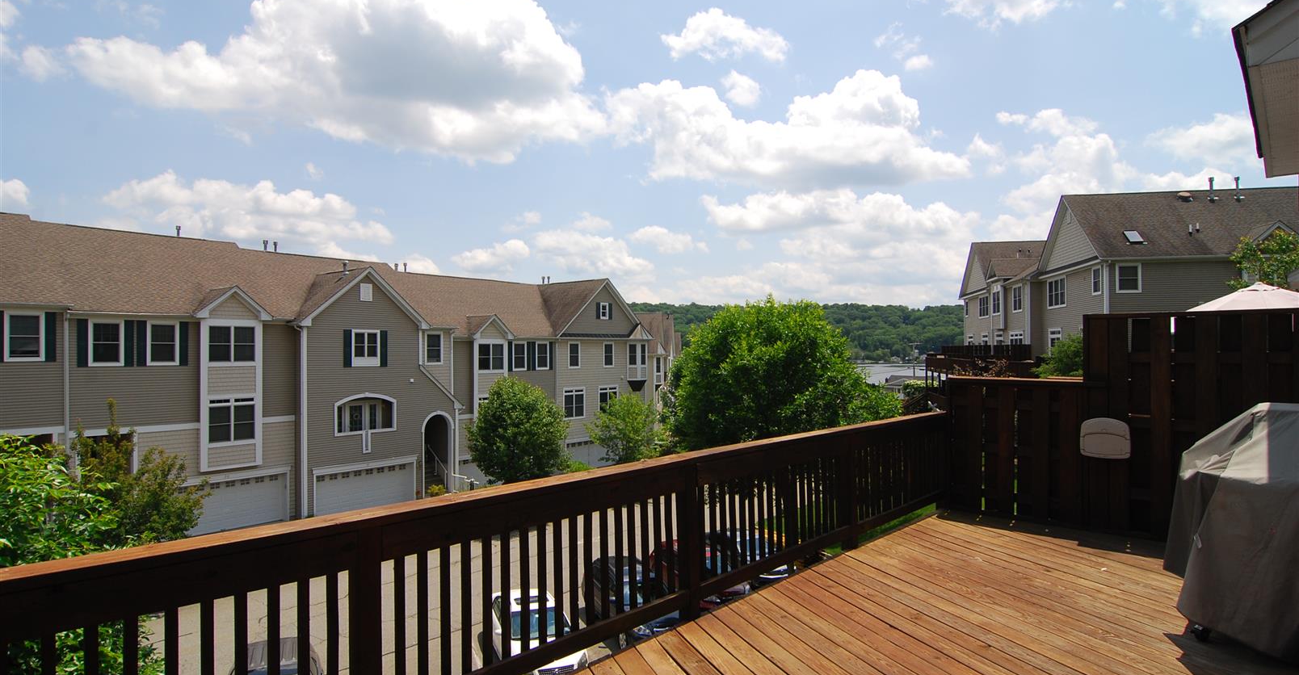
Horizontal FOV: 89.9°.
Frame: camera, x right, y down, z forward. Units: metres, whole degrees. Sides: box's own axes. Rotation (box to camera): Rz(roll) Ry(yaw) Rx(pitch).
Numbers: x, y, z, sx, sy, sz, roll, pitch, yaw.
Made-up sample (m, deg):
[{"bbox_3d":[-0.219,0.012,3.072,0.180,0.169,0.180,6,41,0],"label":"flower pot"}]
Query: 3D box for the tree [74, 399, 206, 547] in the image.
[{"bbox_3d":[-16.000,5.100,20.500,3.600,6.200,3.500,0,-1,0],"label":"tree"}]

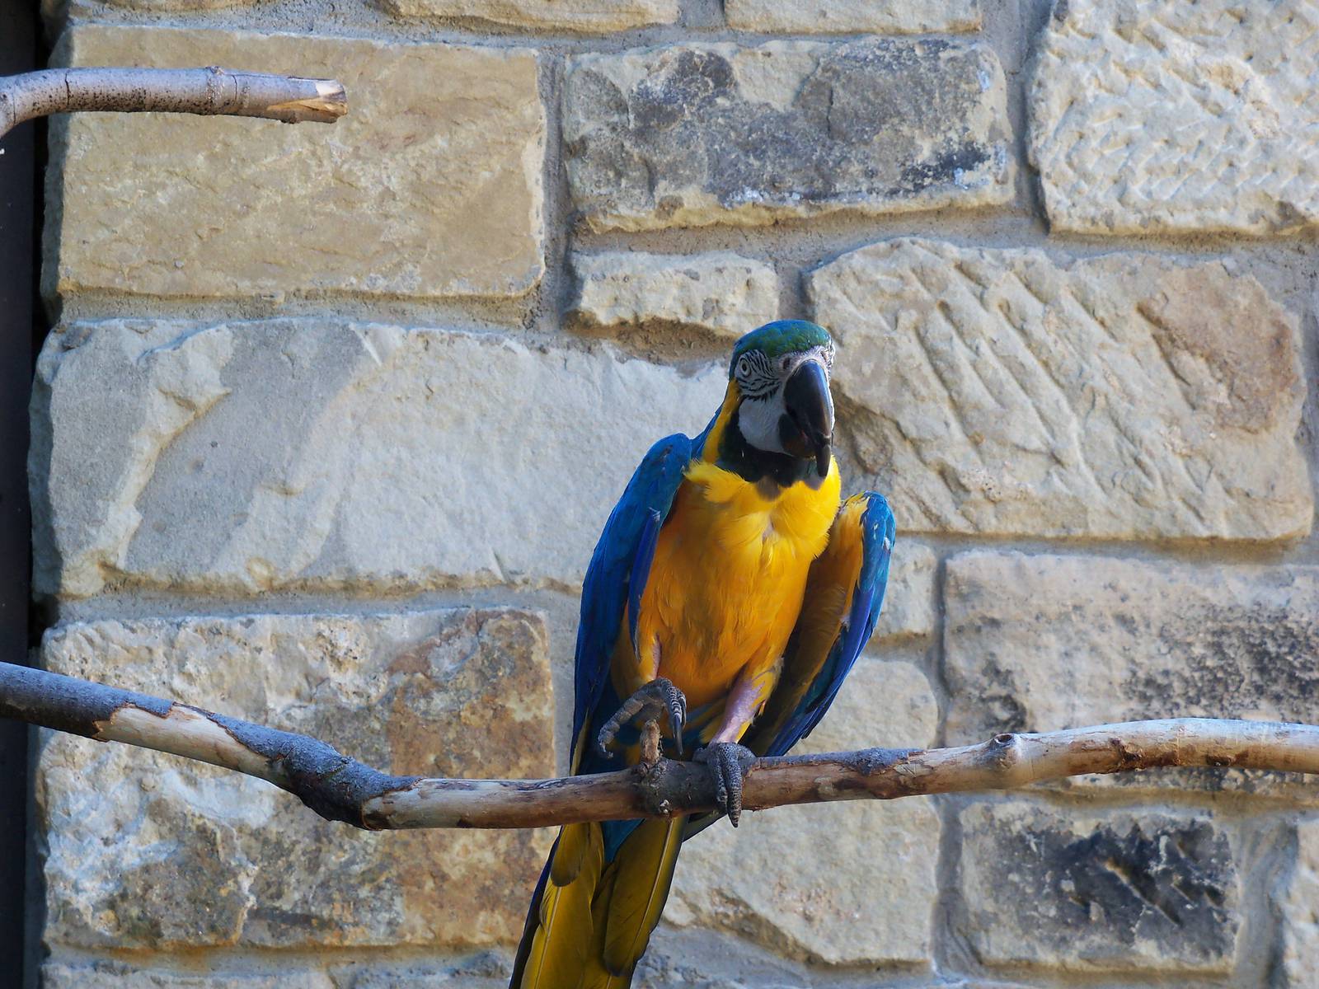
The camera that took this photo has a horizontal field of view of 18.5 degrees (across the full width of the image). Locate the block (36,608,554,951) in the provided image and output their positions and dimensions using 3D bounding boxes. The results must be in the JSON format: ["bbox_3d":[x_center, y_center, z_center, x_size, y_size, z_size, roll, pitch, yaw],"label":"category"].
[{"bbox_3d":[-0.254,0.214,2.981,0.373,0.244,0.170,0,-6,4],"label":"block"}]

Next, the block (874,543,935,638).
[{"bbox_3d":[0.156,0.074,2.932,0.090,0.071,0.100,0,-6,4],"label":"block"}]

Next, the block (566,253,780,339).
[{"bbox_3d":[0.015,-0.138,2.969,0.149,0.062,0.110,0,-6,4],"label":"block"}]

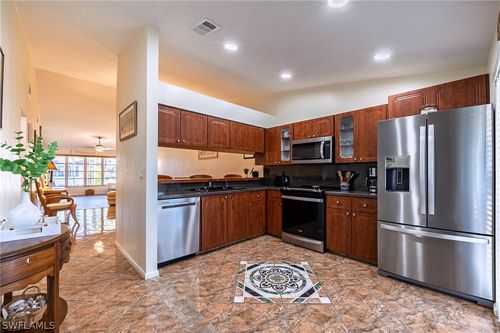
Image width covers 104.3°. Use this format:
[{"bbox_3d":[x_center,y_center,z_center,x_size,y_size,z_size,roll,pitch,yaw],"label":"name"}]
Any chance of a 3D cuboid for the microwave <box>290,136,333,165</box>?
[{"bbox_3d":[1.194,-0.256,3.499,0.747,0.428,0.392,-1,-2,44],"label":"microwave"}]

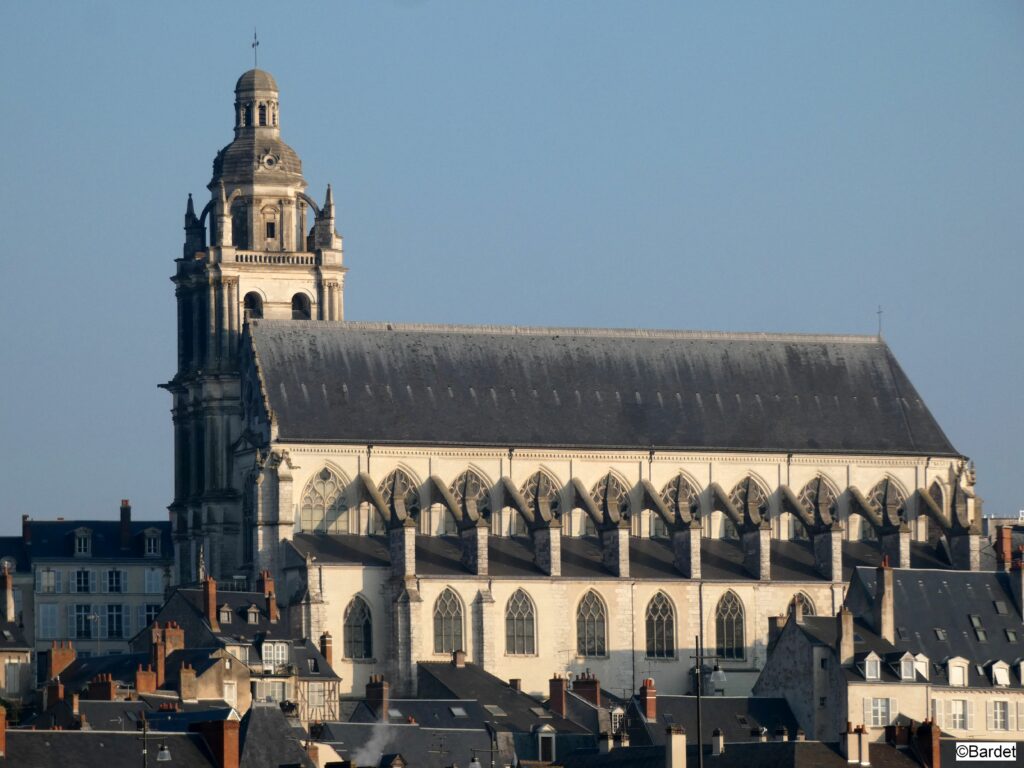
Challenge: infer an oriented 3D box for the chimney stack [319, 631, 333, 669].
[{"bbox_3d":[-13.498,19.411,508.000,0.520,2.827,0.750,3,-6,-32],"label":"chimney stack"}]

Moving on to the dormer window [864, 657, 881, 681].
[{"bbox_3d":[25.239,20.207,497.588,1.450,1.900,1.500,4,-7,-38],"label":"dormer window"}]

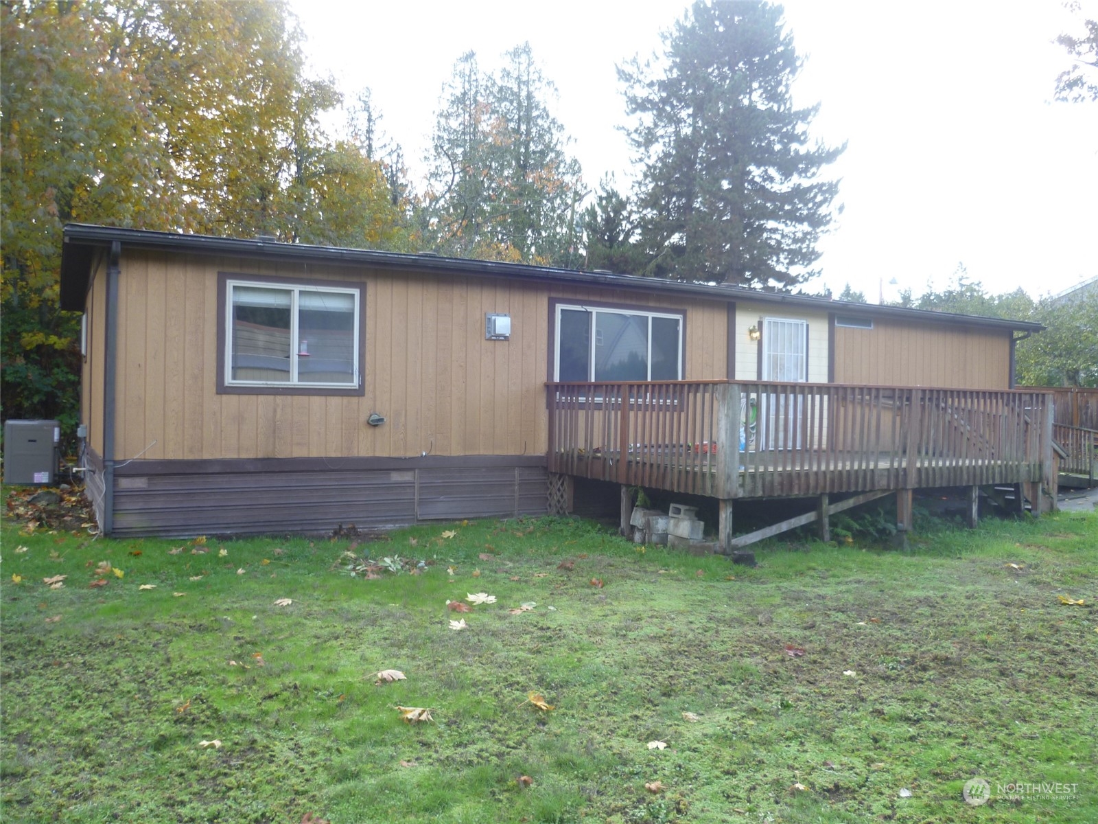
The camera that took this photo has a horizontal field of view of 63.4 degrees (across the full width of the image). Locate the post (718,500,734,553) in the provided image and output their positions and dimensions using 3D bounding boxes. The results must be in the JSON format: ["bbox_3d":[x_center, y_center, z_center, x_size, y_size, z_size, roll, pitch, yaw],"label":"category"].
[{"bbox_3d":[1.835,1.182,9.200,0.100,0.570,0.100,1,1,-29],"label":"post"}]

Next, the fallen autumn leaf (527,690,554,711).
[{"bbox_3d":[-0.046,1.462,4.500,0.140,0.060,0.130,1,1,0],"label":"fallen autumn leaf"}]

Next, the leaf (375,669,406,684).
[{"bbox_3d":[-0.861,1.437,4.830,0.160,0.050,0.120,1,1,0],"label":"leaf"}]

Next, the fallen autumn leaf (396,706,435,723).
[{"bbox_3d":[-0.643,1.454,4.270,0.170,0.050,0.130,1,1,0],"label":"fallen autumn leaf"}]

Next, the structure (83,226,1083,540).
[{"bbox_3d":[0.533,-0.307,16.084,16.400,3.350,7.200,1,1,-29],"label":"structure"}]

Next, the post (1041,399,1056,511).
[{"bbox_3d":[6.605,0.562,11.750,0.100,1.540,0.100,1,1,-29],"label":"post"}]

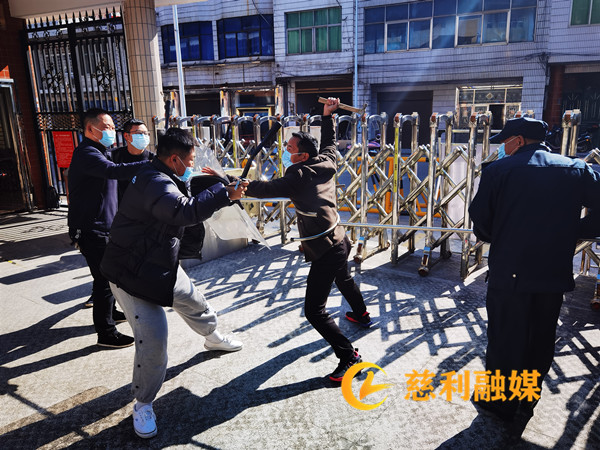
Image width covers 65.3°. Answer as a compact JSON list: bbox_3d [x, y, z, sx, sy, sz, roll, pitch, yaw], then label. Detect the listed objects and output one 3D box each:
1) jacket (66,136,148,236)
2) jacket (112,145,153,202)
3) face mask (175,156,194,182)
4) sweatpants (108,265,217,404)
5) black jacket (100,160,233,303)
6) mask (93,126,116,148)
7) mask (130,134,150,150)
[{"bbox_3d":[-1.399,-0.288,3.400,0.560,0.710,0.500,5,15,9],"label":"jacket"},{"bbox_3d":[-1.311,-0.371,3.812,0.320,0.660,0.500,14,21,40],"label":"jacket"},{"bbox_3d":[-0.609,-0.295,2.487,0.115,0.135,0.135,7,11,-19],"label":"face mask"},{"bbox_3d":[-0.752,0.484,2.821,0.560,0.800,0.860,-3,14,-6],"label":"sweatpants"},{"bbox_3d":[-0.745,0.012,2.541,0.650,0.780,0.560,2,12,-18],"label":"black jacket"},{"bbox_3d":[-1.378,-0.613,3.300,0.120,0.130,0.140,-1,13,15],"label":"mask"},{"bbox_3d":[-1.248,-0.646,3.663,0.110,0.125,0.140,7,16,41],"label":"mask"}]

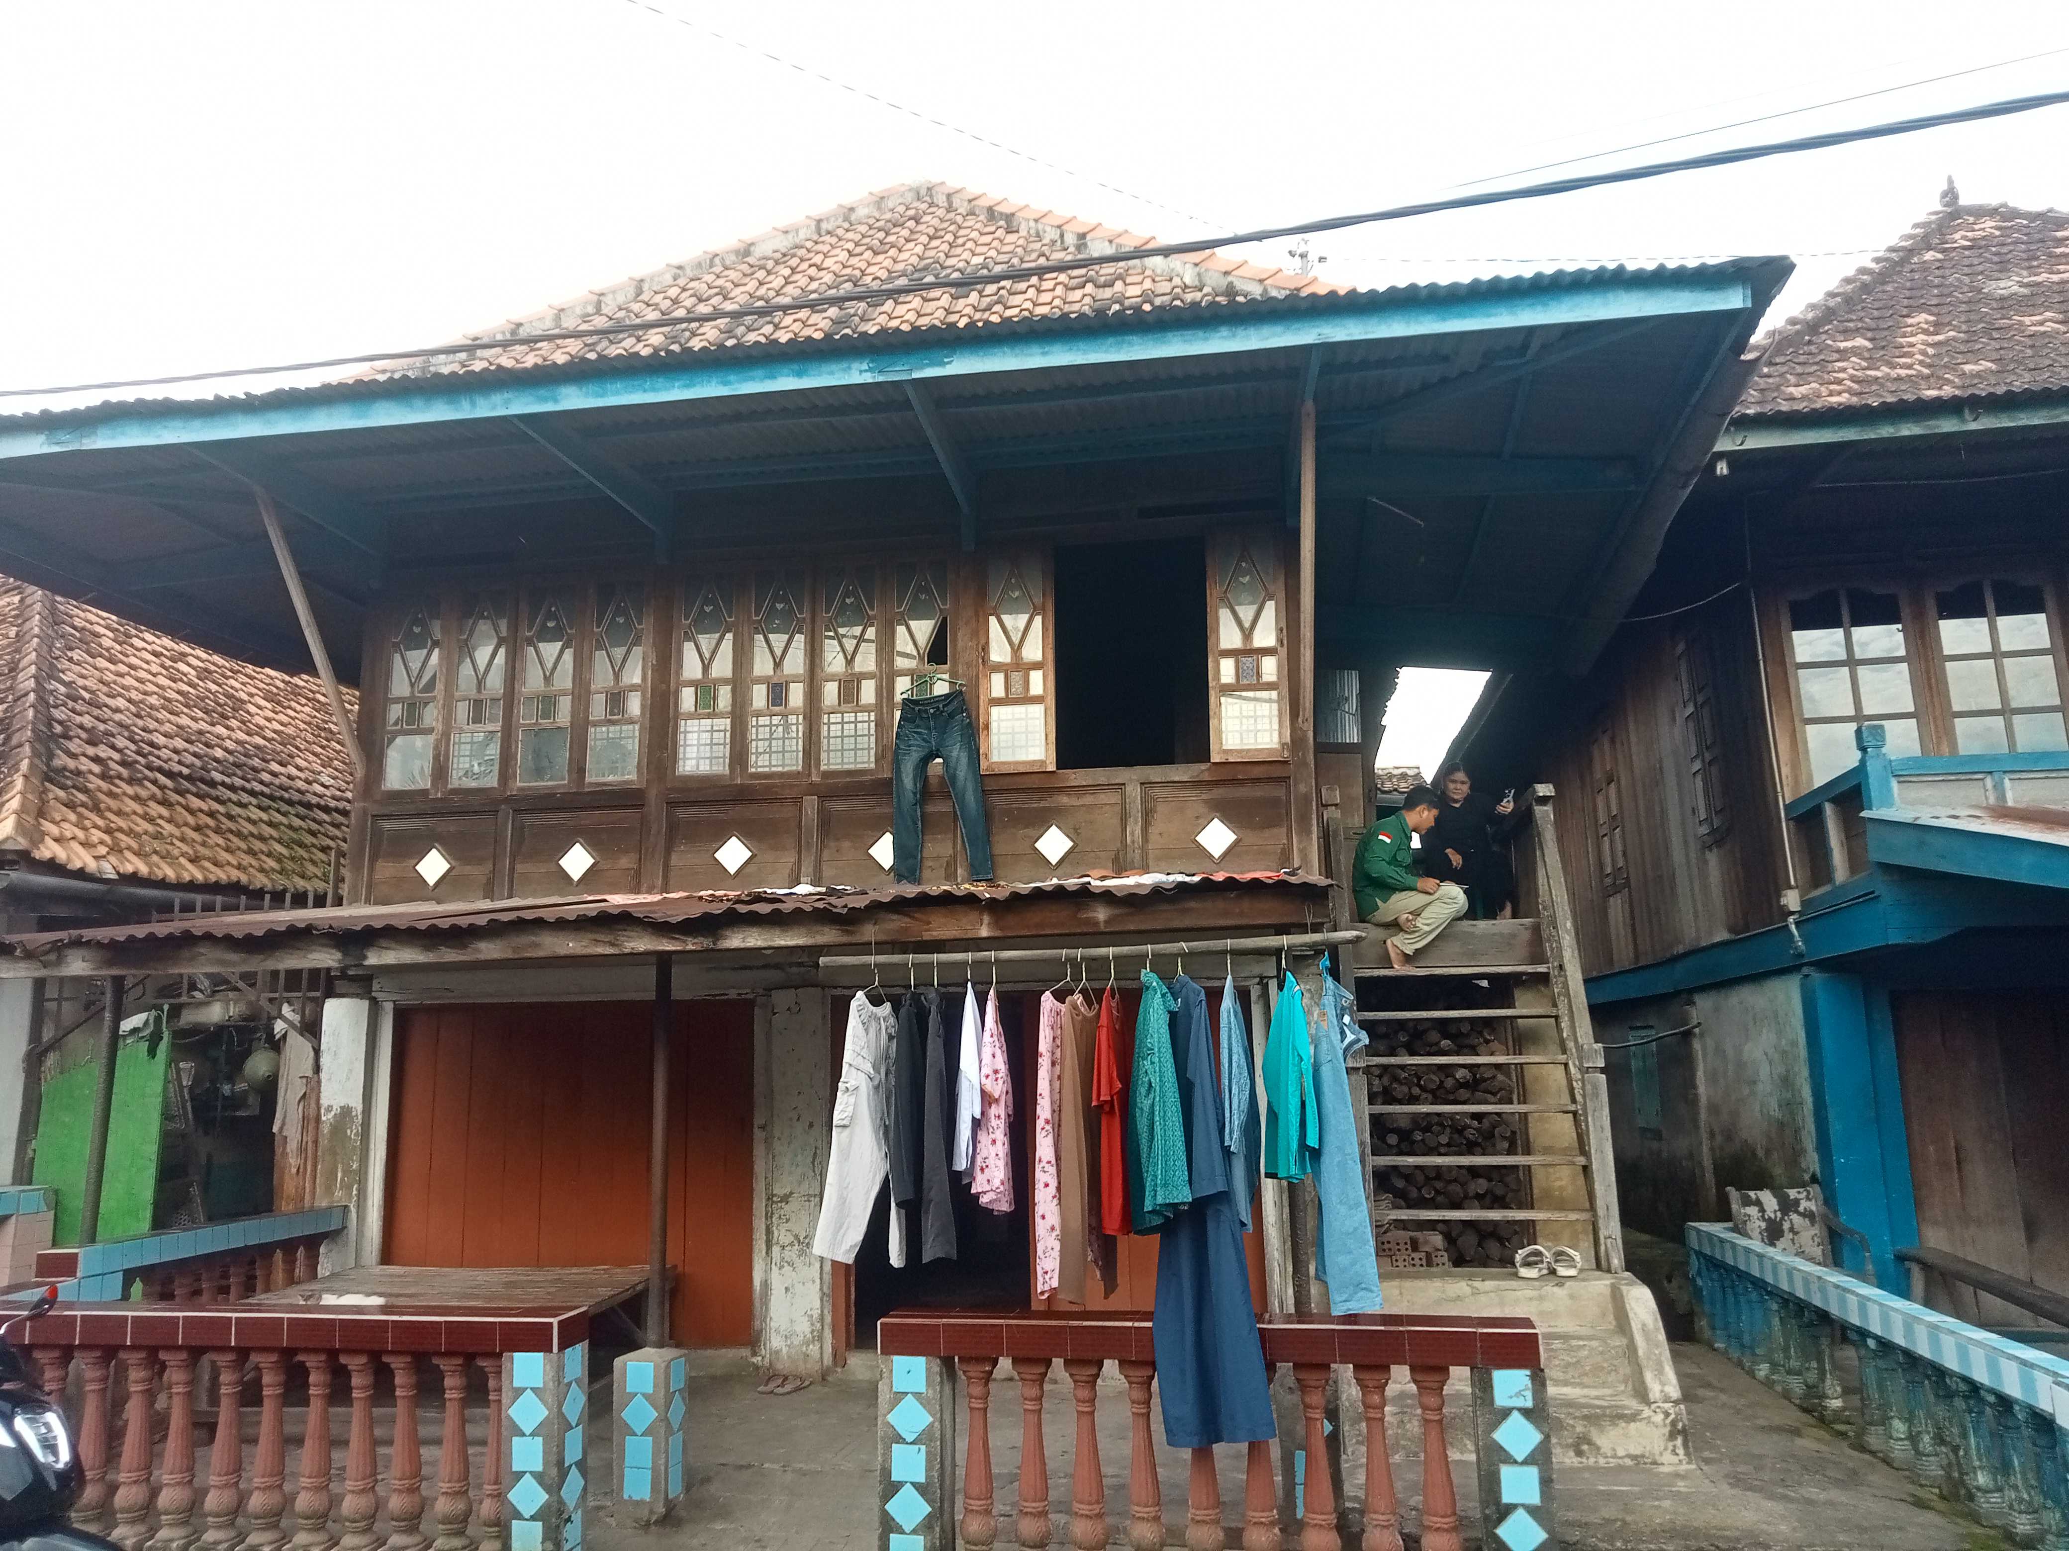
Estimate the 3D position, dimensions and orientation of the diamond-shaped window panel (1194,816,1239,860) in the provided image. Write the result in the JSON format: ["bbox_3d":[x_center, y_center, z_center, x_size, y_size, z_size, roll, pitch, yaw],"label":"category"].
[{"bbox_3d":[0.945,0.326,8.654,0.230,0.230,0.030,-2,-9,11],"label":"diamond-shaped window panel"}]

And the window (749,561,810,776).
[{"bbox_3d":[-1.411,-0.581,9.250,0.360,1.170,0.060,-2,-9,11],"label":"window"}]

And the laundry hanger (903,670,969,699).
[{"bbox_3d":[-0.531,-0.501,8.937,0.370,0.180,0.030,-2,-9,11],"label":"laundry hanger"}]

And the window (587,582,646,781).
[{"bbox_3d":[-2.355,-0.528,9.432,0.360,1.160,0.060,-2,-9,11],"label":"window"}]

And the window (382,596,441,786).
[{"bbox_3d":[-3.849,-0.494,10.337,0.375,1.230,0.060,-3,-11,10],"label":"window"}]

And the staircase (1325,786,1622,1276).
[{"bbox_3d":[2.109,1.136,8.270,1.200,2.400,1.450,-3,-11,10],"label":"staircase"}]

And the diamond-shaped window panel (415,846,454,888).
[{"bbox_3d":[-3.410,0.519,9.504,0.235,0.235,0.030,-2,-9,11],"label":"diamond-shaped window panel"}]

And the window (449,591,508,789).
[{"bbox_3d":[-3.188,-0.491,9.595,0.360,1.170,0.060,-2,-9,11],"label":"window"}]

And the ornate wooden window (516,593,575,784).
[{"bbox_3d":[-2.965,-0.541,10.181,0.375,1.240,0.060,-3,-11,10],"label":"ornate wooden window"}]

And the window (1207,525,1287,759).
[{"bbox_3d":[1.107,-0.679,8.684,0.395,1.200,0.050,-2,-9,11],"label":"window"}]

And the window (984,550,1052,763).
[{"bbox_3d":[-0.102,-0.670,9.629,0.420,1.320,0.060,-3,-11,10],"label":"window"}]

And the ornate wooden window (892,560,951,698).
[{"bbox_3d":[-0.651,-0.646,9.768,0.385,1.270,0.060,-3,-11,10],"label":"ornate wooden window"}]

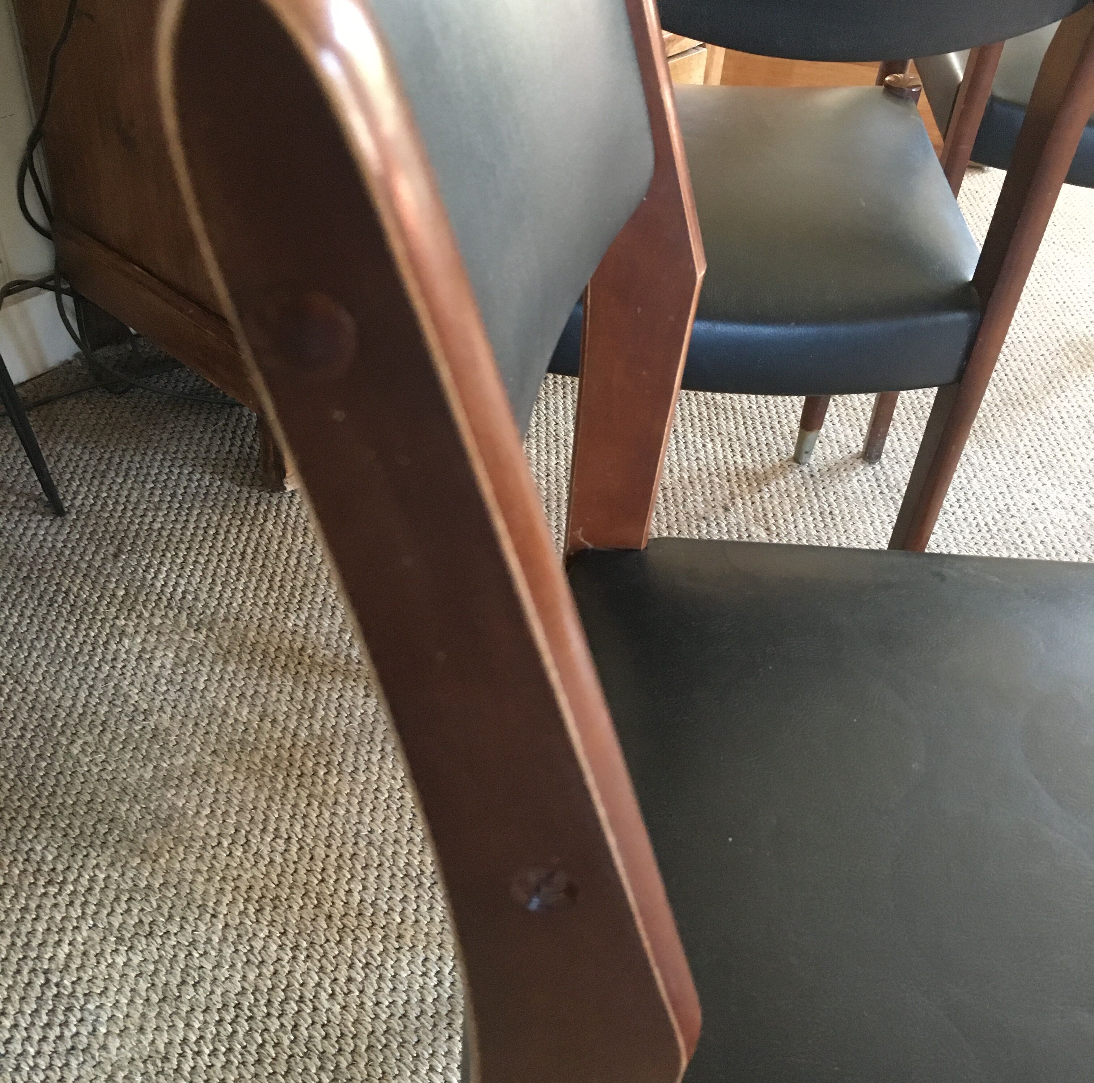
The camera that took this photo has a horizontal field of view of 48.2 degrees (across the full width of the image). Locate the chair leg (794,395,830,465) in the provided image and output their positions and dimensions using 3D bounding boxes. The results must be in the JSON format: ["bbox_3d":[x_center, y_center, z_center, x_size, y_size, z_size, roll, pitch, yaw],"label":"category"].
[{"bbox_3d":[0.326,-0.263,1.332,0.032,0.435,0.032,7,40,2],"label":"chair leg"}]

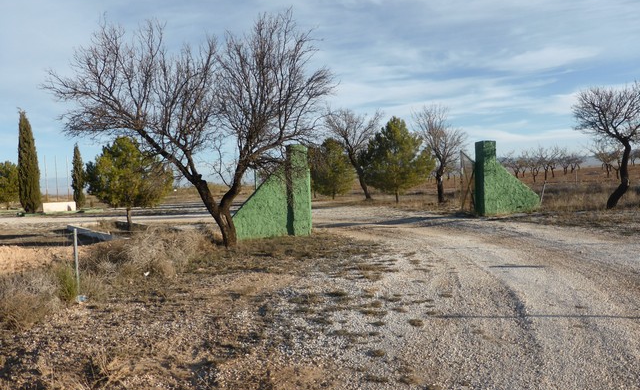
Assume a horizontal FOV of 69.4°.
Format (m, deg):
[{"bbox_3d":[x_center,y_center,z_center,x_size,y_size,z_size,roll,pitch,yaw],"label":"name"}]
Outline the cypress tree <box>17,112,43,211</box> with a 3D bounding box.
[{"bbox_3d":[-21.684,-2.501,34.500,1.790,7.760,1.790,-2,2,0],"label":"cypress tree"}]

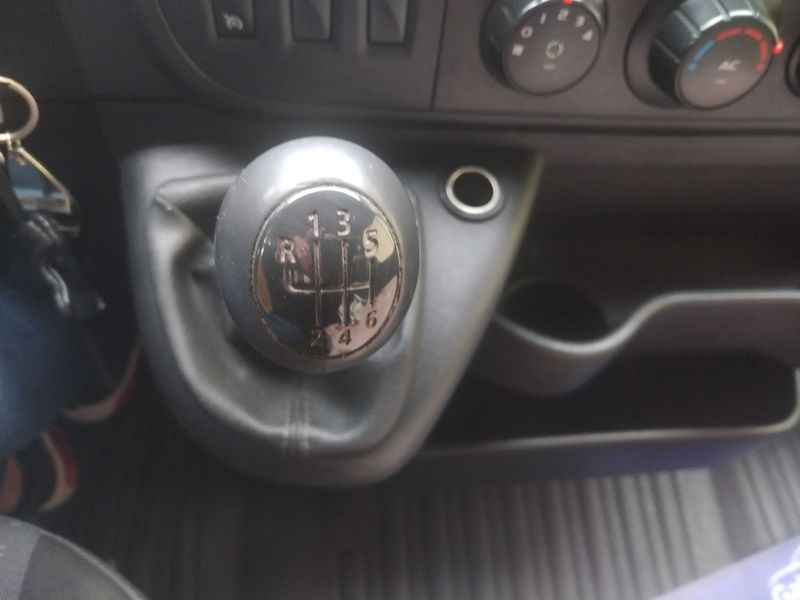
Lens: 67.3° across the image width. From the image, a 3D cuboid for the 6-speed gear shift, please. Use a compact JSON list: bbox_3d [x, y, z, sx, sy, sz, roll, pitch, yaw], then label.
[{"bbox_3d":[-0.024,-0.012,0.171,0.055,0.067,0.061,-2,85,-12],"label":"6-speed gear shift"}]

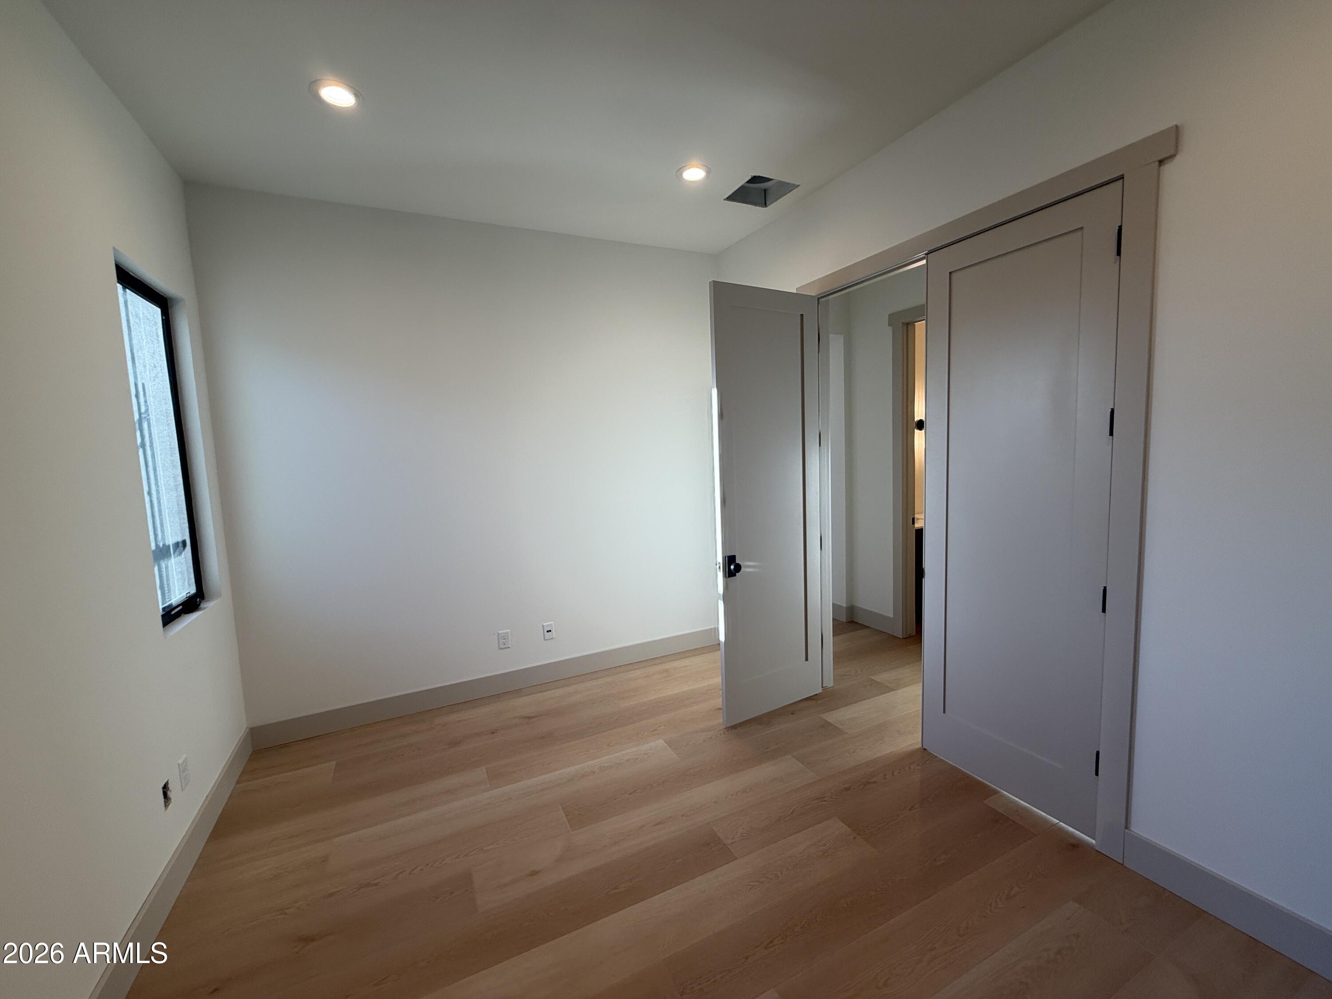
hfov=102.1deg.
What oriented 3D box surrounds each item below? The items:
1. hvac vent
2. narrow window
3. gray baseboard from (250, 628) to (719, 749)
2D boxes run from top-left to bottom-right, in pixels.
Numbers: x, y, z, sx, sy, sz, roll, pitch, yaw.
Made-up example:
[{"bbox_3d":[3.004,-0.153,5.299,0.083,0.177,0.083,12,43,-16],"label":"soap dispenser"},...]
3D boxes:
[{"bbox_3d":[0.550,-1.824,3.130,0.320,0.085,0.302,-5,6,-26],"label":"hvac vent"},{"bbox_3d":[-2.260,-0.206,2.354,0.060,1.492,0.712,-5,6,-26],"label":"narrow window"},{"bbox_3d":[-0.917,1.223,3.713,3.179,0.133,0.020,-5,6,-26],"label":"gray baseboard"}]

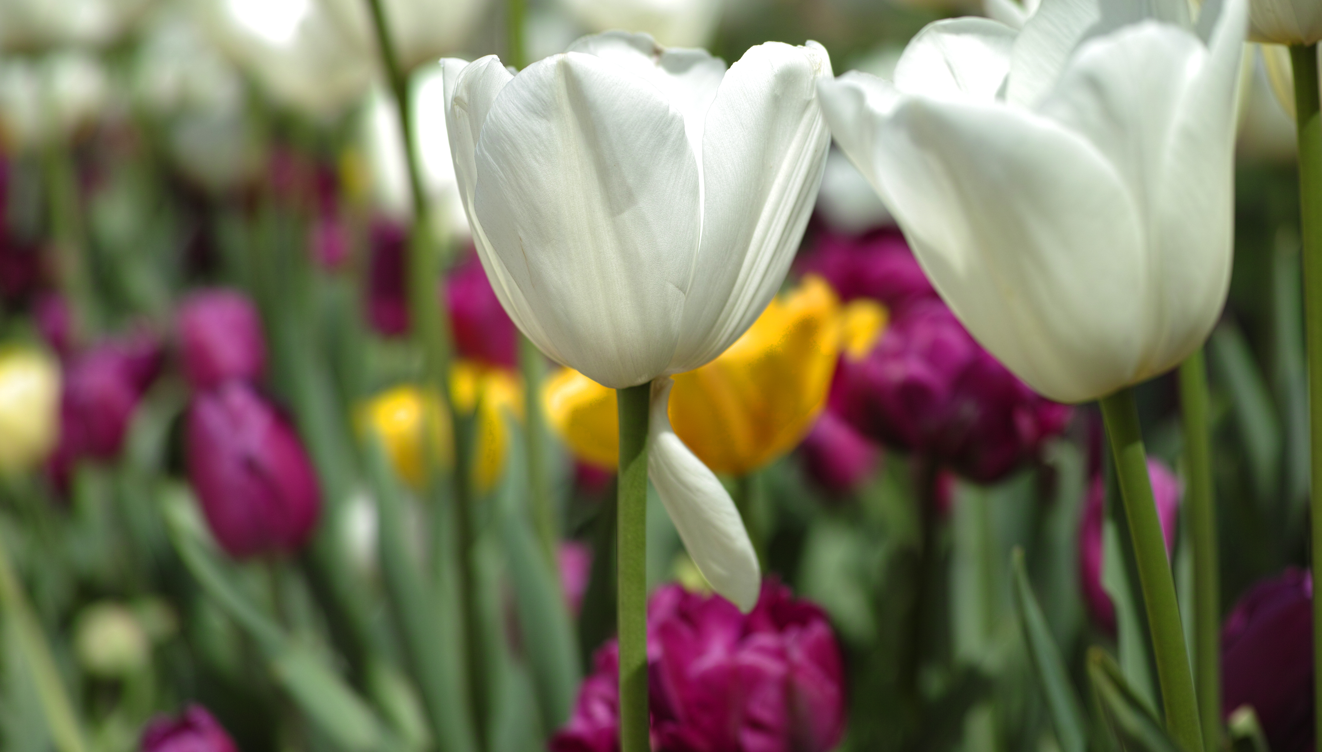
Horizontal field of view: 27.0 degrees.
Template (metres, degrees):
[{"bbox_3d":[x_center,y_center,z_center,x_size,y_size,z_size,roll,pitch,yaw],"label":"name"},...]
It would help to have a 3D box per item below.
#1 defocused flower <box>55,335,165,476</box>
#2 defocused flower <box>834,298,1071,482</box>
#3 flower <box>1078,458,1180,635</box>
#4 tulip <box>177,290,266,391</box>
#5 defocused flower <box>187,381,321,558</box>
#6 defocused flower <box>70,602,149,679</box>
[{"bbox_3d":[-0.265,0.013,1.320,0.053,0.065,0.053,0,9,0],"label":"defocused flower"},{"bbox_3d":[0.103,0.004,0.980,0.083,0.068,0.082,0,9,0],"label":"defocused flower"},{"bbox_3d":[0.163,0.059,0.960,0.036,0.060,0.038,0,9,0],"label":"flower"},{"bbox_3d":[-0.212,-0.015,1.330,0.043,0.053,0.043,0,9,0],"label":"tulip"},{"bbox_3d":[-0.143,0.033,0.970,0.043,0.061,0.046,-12,9,2],"label":"defocused flower"},{"bbox_3d":[-0.256,0.123,1.280,0.033,0.035,0.033,0,9,0],"label":"defocused flower"}]

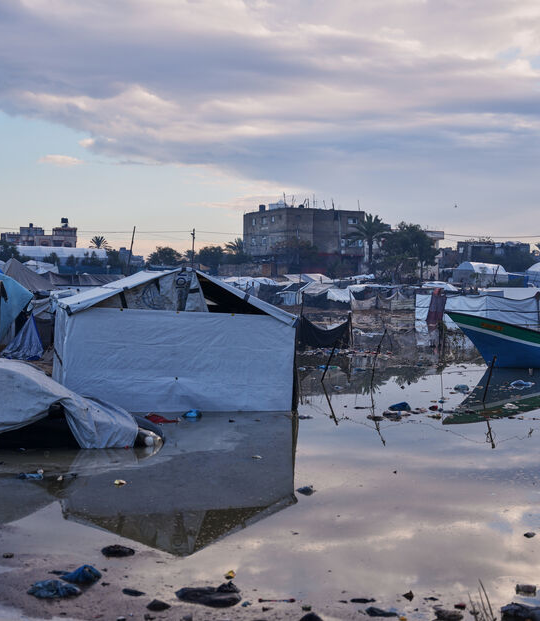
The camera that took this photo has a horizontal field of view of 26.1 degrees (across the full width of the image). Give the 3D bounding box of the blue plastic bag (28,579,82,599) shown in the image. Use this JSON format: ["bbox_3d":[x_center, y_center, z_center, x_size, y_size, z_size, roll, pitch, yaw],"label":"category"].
[{"bbox_3d":[-1.239,1.609,6.730,0.310,0.100,0.210,1,1,0],"label":"blue plastic bag"}]

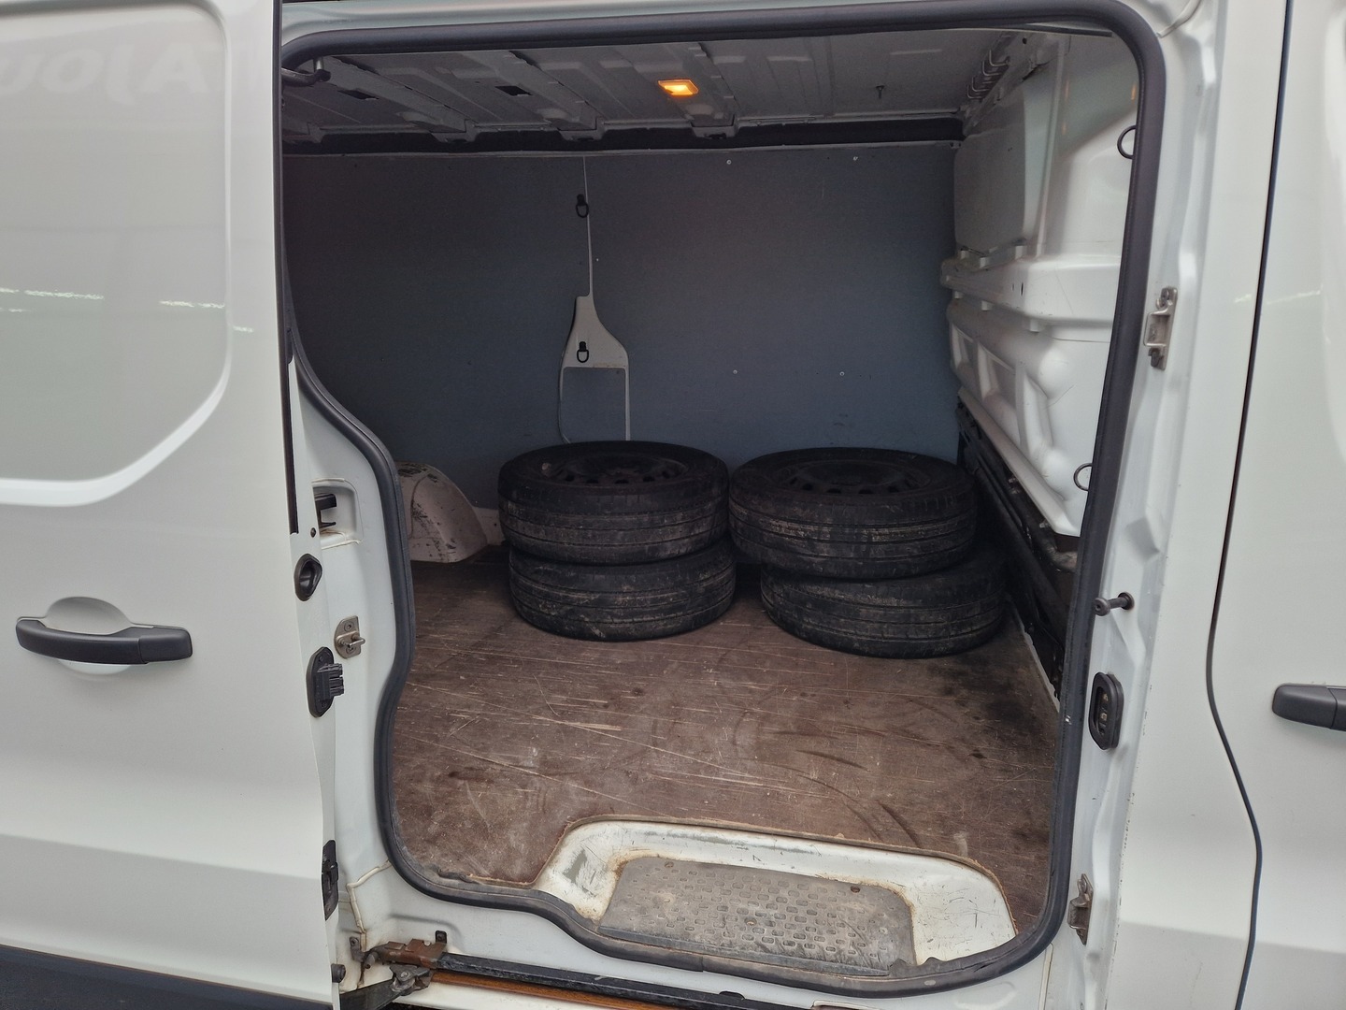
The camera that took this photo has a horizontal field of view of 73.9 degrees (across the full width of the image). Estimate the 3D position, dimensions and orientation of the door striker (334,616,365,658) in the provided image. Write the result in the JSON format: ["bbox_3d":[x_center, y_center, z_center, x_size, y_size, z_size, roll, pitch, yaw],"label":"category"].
[{"bbox_3d":[-0.455,0.191,1.272,0.027,0.058,0.040,10,18,34],"label":"door striker"}]

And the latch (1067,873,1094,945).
[{"bbox_3d":[0.536,0.538,1.191,0.023,0.087,0.035,1,15,2],"label":"latch"}]

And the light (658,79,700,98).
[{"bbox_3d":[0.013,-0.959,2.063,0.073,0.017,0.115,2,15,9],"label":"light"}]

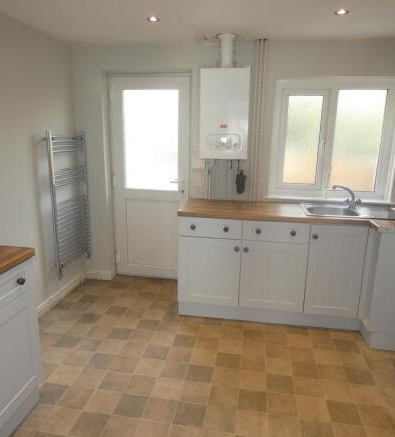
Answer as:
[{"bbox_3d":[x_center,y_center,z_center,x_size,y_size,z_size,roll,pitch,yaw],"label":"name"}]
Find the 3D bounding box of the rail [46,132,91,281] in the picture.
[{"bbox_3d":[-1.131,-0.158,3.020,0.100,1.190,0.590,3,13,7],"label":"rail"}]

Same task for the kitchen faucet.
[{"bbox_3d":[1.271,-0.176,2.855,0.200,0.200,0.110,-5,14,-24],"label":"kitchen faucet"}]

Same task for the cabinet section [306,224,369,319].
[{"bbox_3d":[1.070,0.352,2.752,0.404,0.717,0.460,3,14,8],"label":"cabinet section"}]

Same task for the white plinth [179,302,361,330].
[{"bbox_3d":[0.573,0.791,2.757,1.455,0.132,0.020,3,13,7],"label":"white plinth"}]

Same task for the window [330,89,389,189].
[{"bbox_3d":[1.444,-0.688,3.041,0.410,0.890,0.035,3,13,7],"label":"window"}]

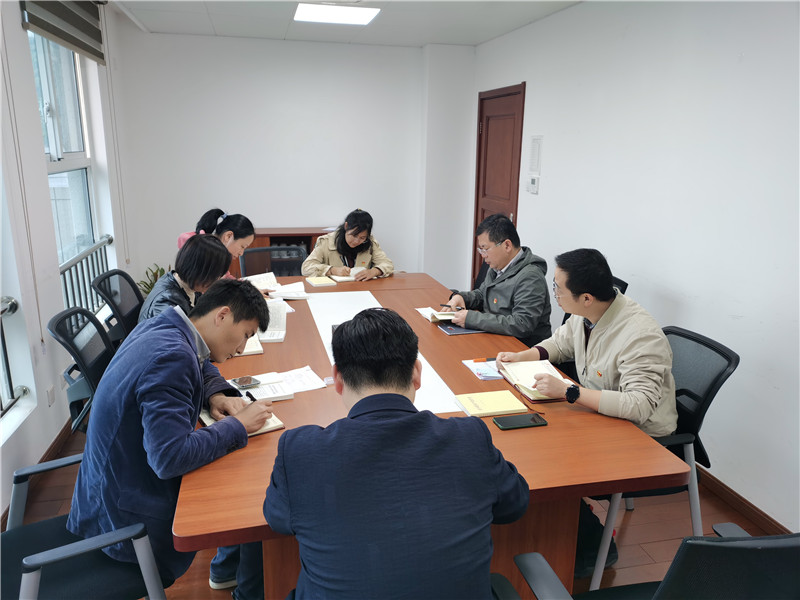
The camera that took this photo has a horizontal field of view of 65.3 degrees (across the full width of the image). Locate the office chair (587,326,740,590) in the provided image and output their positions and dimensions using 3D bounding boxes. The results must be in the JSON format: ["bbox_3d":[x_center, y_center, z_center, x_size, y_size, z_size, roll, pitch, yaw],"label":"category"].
[{"bbox_3d":[0.910,0.591,2.528,0.600,0.920,0.580,-3,15,-15],"label":"office chair"}]

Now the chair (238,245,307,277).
[{"bbox_3d":[-0.818,0.149,4.214,0.580,0.920,0.600,-3,15,-15],"label":"chair"}]

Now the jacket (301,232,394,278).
[{"bbox_3d":[-0.368,-0.200,4.451,0.630,0.580,0.460,-2,14,-11],"label":"jacket"}]

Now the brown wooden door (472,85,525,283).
[{"bbox_3d":[0.933,-0.891,5.935,0.100,2.134,1.190,-2,14,-11],"label":"brown wooden door"}]

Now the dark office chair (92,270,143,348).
[{"bbox_3d":[-1.380,0.265,3.727,0.600,0.920,0.580,-1,14,-6],"label":"dark office chair"}]

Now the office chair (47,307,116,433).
[{"bbox_3d":[-1.179,0.474,2.906,0.600,0.920,0.580,-1,14,-8],"label":"office chair"}]

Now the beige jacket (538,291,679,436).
[{"bbox_3d":[0.851,0.288,2.355,0.500,0.620,0.630,-5,15,-21],"label":"beige jacket"}]

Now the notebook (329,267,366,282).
[{"bbox_3d":[-0.314,-0.171,4.237,0.270,0.045,0.200,-1,14,-7],"label":"notebook"}]

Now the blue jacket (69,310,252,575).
[{"bbox_3d":[-0.737,0.402,1.917,0.540,0.740,0.560,-7,16,-29],"label":"blue jacket"}]

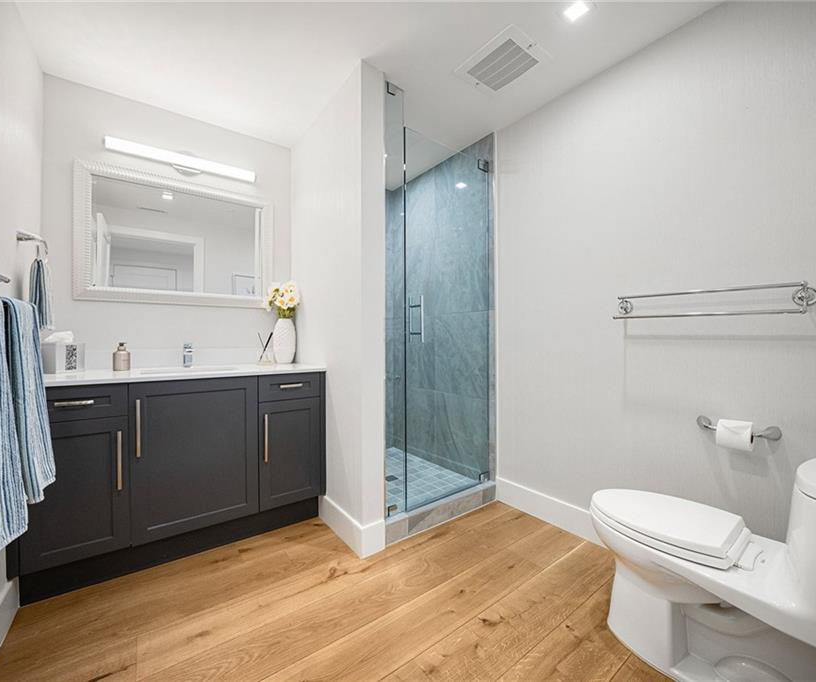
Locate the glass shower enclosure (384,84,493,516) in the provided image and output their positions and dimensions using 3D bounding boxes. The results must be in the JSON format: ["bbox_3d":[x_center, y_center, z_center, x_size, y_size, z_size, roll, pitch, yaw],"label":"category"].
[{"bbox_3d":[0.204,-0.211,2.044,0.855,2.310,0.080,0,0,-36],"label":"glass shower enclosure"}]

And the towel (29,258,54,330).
[{"bbox_3d":[-1.561,-0.195,1.459,0.055,0.295,0.160,0,0,-36],"label":"towel"}]

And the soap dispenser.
[{"bbox_3d":[-1.569,0.084,1.871,0.072,0.153,0.072,0,0,30],"label":"soap dispenser"}]

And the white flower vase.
[{"bbox_3d":[-0.856,-0.001,2.374,0.152,0.317,0.152,0,0,-36],"label":"white flower vase"}]

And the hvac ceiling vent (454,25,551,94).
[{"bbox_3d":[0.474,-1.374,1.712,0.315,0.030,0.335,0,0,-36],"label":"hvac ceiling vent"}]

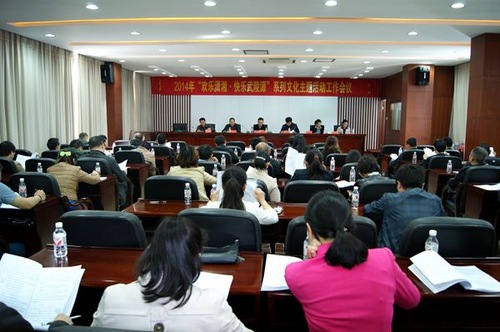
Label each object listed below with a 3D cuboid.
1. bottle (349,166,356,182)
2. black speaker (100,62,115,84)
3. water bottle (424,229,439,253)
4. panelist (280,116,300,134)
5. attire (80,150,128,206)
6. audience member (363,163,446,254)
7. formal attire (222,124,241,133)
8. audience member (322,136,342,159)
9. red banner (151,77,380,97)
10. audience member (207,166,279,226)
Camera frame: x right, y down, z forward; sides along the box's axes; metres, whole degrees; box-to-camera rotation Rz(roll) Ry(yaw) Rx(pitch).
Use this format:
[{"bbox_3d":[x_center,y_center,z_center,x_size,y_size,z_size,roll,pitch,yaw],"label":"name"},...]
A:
[{"bbox_3d":[1.213,0.103,4.420,0.066,0.190,0.066,1,7,4],"label":"bottle"},{"bbox_3d":[-3.417,-2.215,8.998,0.290,0.480,0.290,0,12,4],"label":"black speaker"},{"bbox_3d":[0.918,0.414,1.894,0.062,0.178,0.062,1,7,4],"label":"water bottle"},{"bbox_3d":[1.243,-0.909,11.620,0.560,1.200,0.680,1,7,4],"label":"panelist"},{"bbox_3d":[-2.040,0.193,5.250,0.500,0.780,0.500,2,7,9],"label":"attire"},{"bbox_3d":[1.113,0.576,2.750,0.550,1.160,0.680,1,6,-1],"label":"audience member"},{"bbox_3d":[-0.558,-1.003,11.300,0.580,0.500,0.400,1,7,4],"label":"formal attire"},{"bbox_3d":[1.622,0.063,7.361,0.470,1.250,0.700,1,7,6],"label":"audience member"},{"bbox_3d":[0.476,-2.611,12.300,7.550,0.620,0.050,1,7,4],"label":"red banner"},{"bbox_3d":[-0.046,0.571,2.722,0.530,1.140,0.720,1,7,4],"label":"audience member"}]

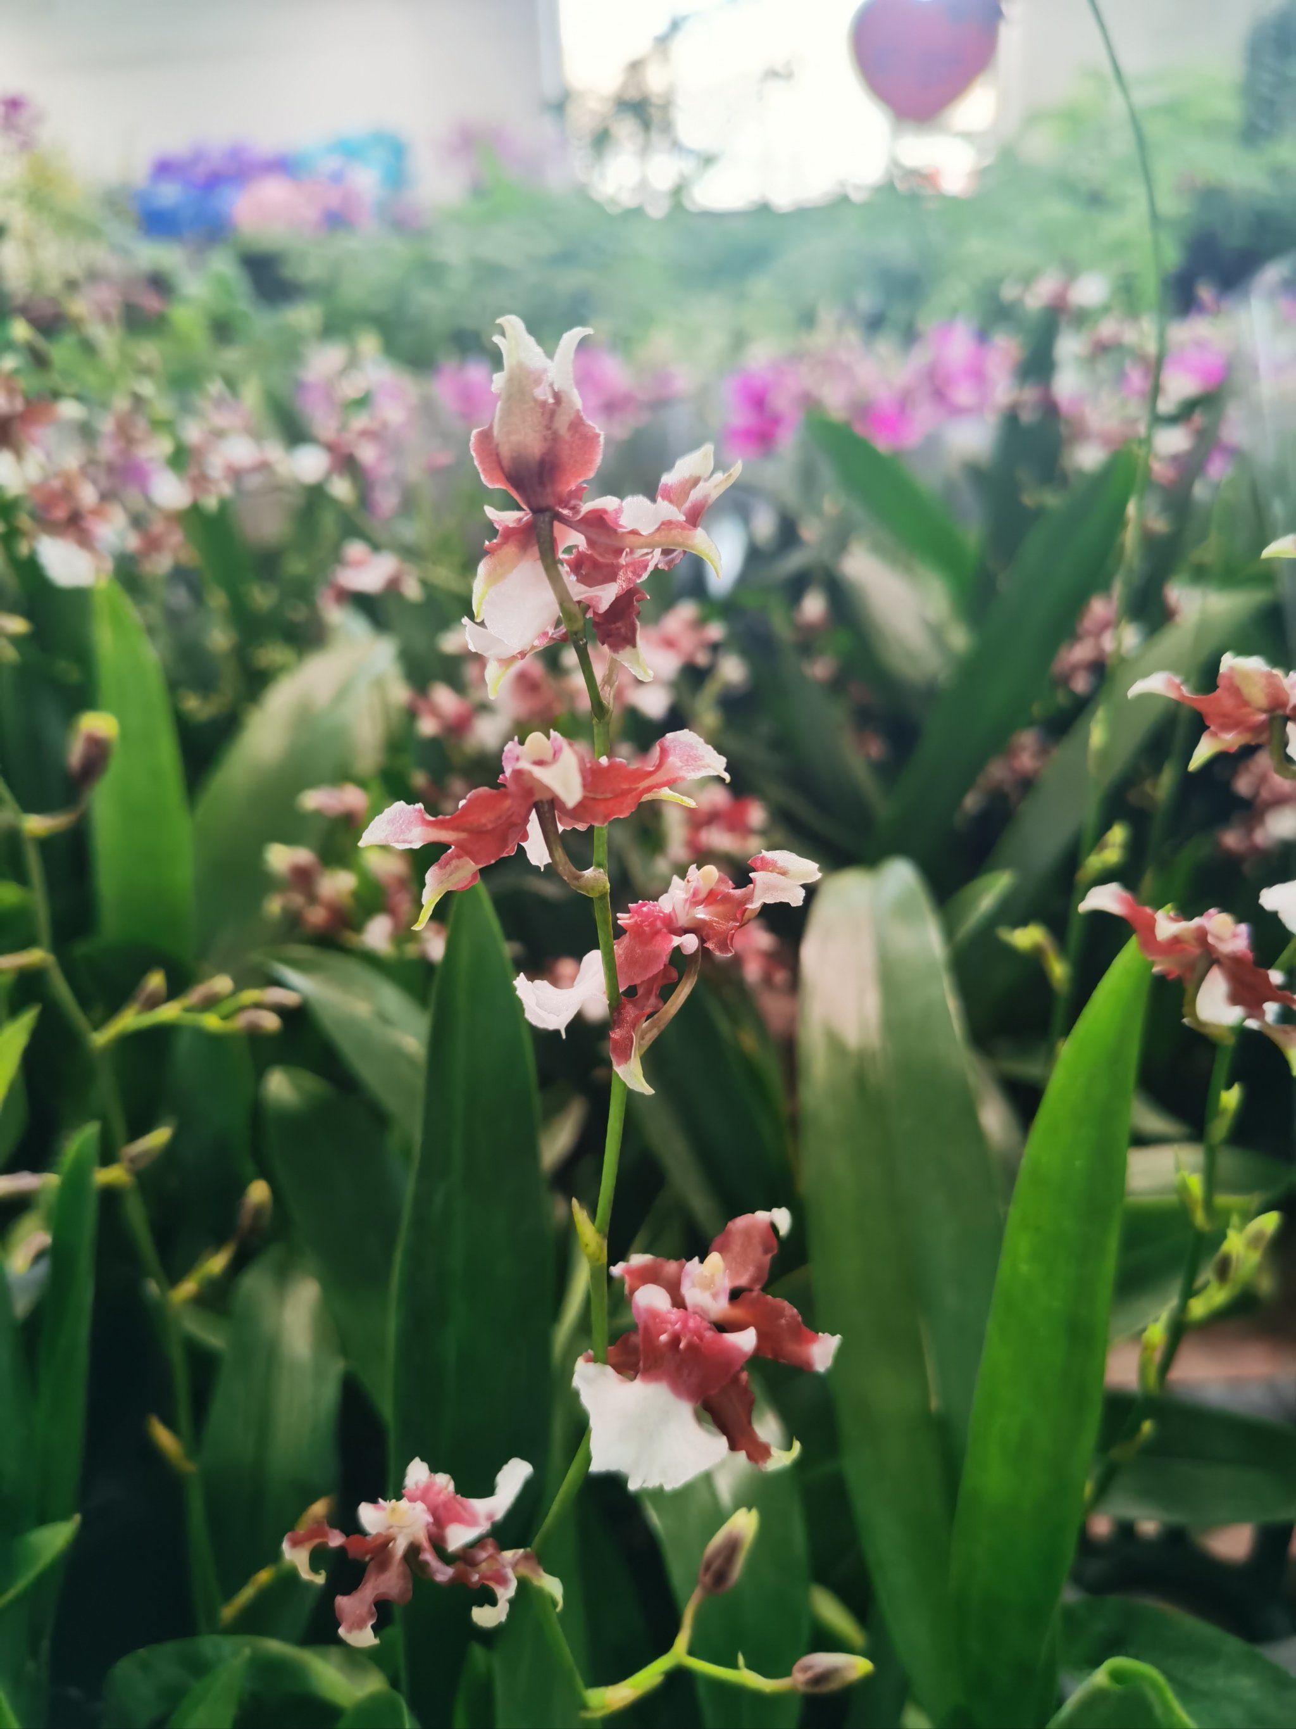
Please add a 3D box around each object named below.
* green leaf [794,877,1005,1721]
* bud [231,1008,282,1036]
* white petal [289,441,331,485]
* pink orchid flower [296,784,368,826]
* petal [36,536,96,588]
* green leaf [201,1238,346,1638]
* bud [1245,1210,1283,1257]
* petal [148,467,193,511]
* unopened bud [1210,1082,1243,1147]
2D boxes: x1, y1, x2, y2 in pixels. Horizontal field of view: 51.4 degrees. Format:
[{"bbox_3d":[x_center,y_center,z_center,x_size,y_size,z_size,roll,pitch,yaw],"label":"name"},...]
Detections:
[{"bbox_3d":[0.058,0.098,0.310,0.039,0.194,0.016,-5,3,0],"label":"green leaf"},{"bbox_3d":[-0.090,0.036,0.310,0.011,0.005,0.005,3,0,9],"label":"bud"},{"bbox_3d":[-0.168,-0.199,0.670,0.020,0.019,0.008,-2,18,-5],"label":"white petal"},{"bbox_3d":[-0.105,-0.020,0.450,0.022,0.014,0.018,10,21,29],"label":"pink orchid flower"},{"bbox_3d":[-0.224,-0.117,0.520,0.022,0.018,0.009,0,18,0],"label":"petal"},{"bbox_3d":[-0.106,0.163,0.380,0.036,0.112,0.013,2,5,0],"label":"green leaf"},{"bbox_3d":[0.126,0.075,0.275,0.005,0.009,0.005,35,6,0],"label":"bud"},{"bbox_3d":[-0.227,-0.178,0.640,0.019,0.018,0.008,-2,18,-5],"label":"petal"},{"bbox_3d":[0.118,0.051,0.275,0.004,0.013,0.004,21,6,0],"label":"unopened bud"}]

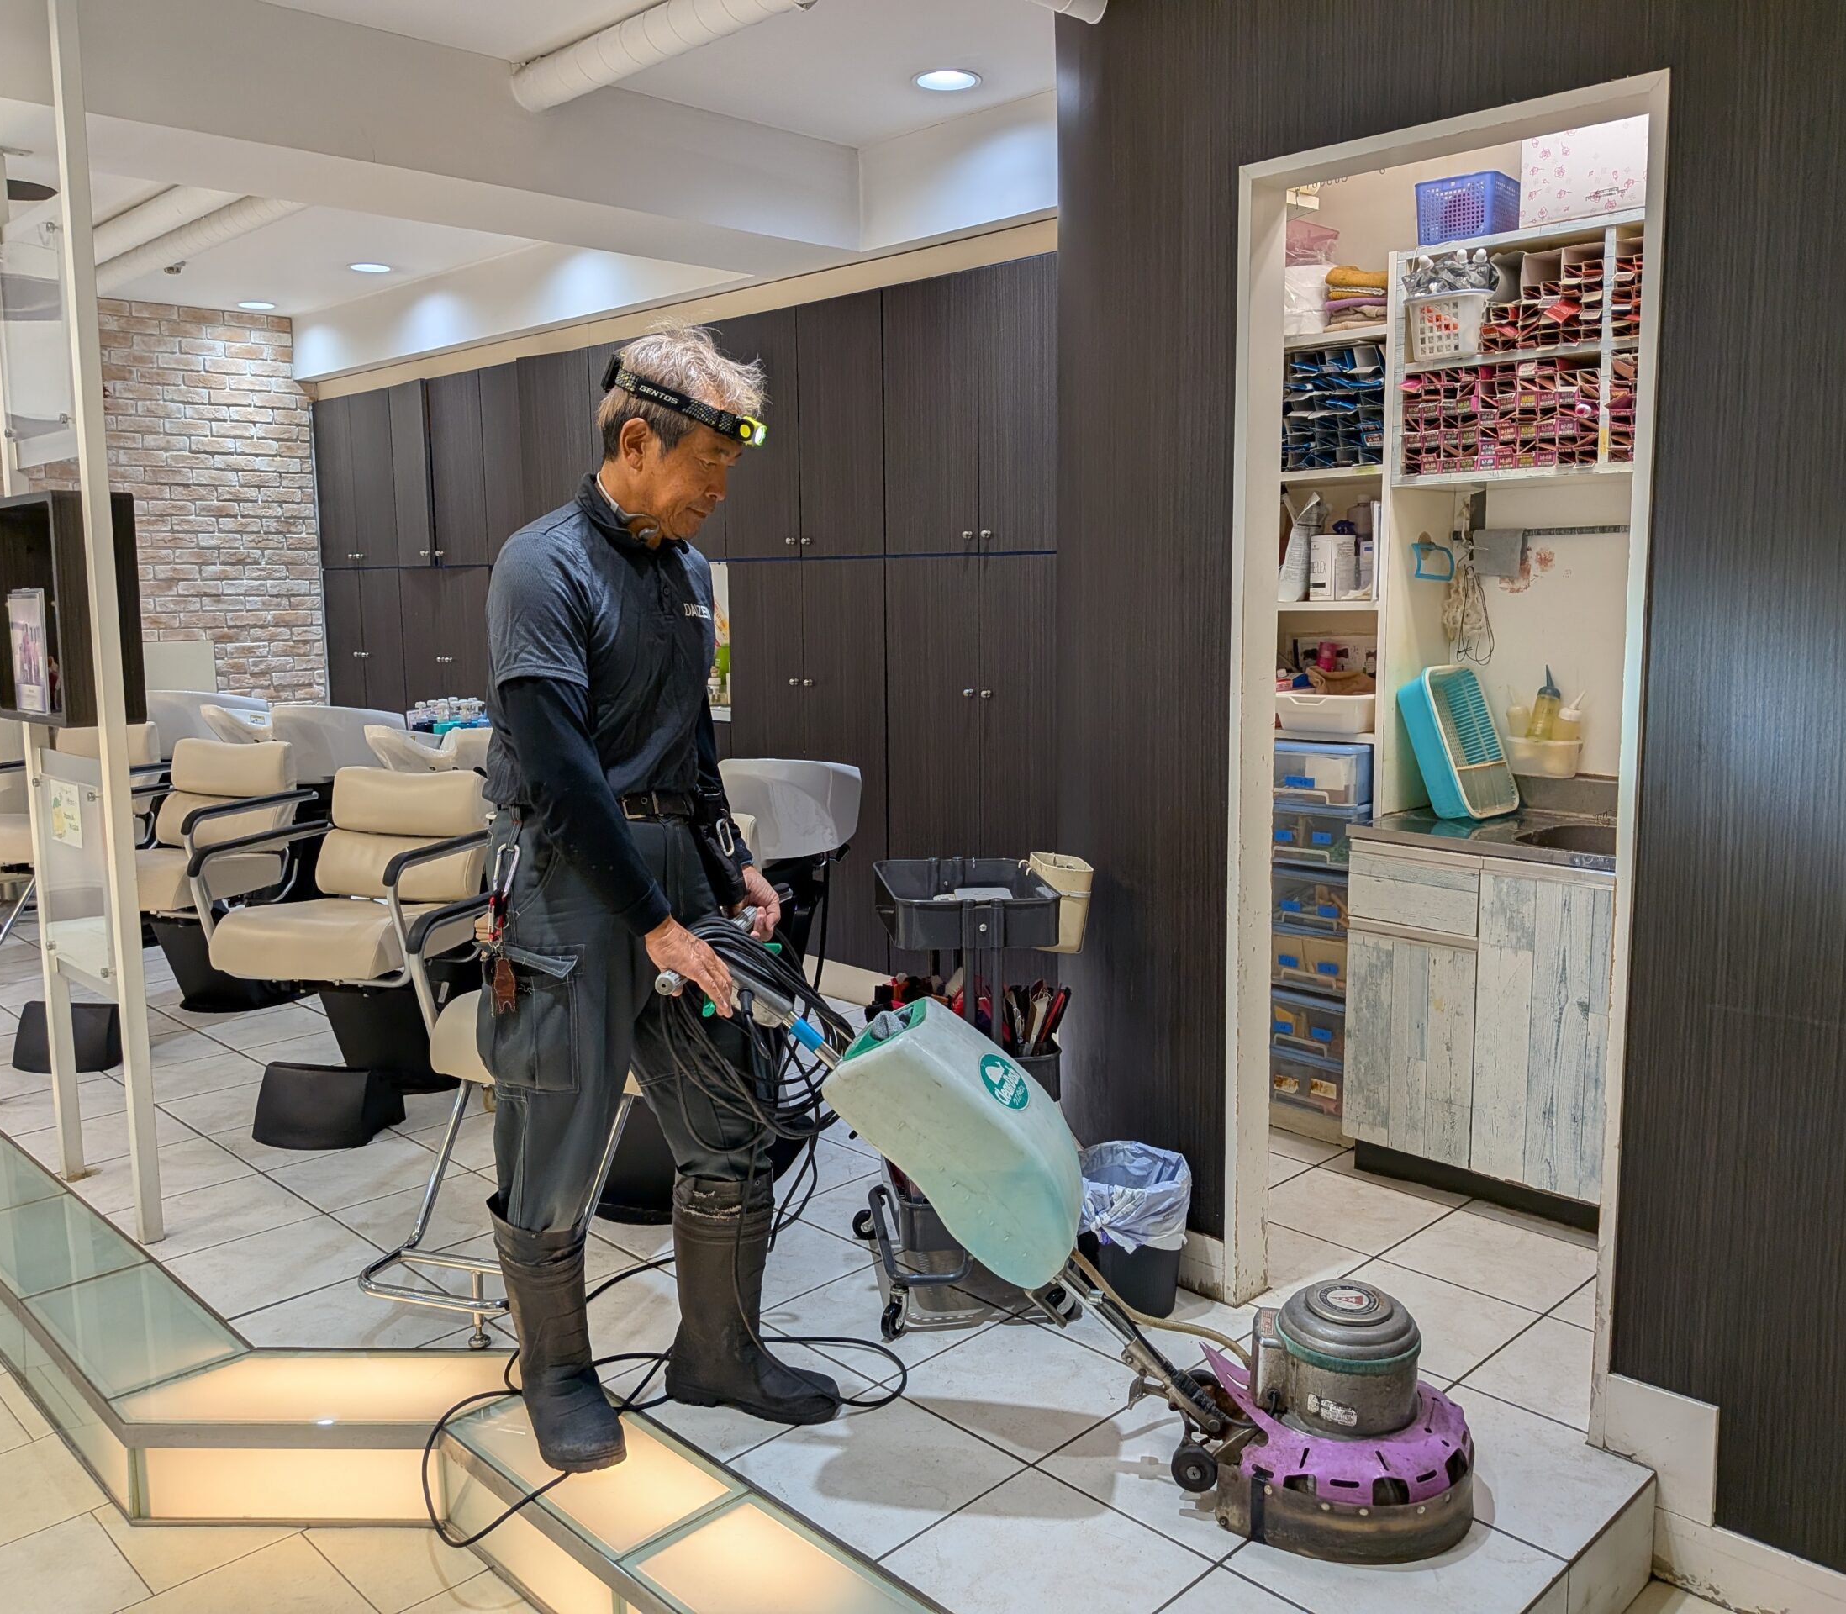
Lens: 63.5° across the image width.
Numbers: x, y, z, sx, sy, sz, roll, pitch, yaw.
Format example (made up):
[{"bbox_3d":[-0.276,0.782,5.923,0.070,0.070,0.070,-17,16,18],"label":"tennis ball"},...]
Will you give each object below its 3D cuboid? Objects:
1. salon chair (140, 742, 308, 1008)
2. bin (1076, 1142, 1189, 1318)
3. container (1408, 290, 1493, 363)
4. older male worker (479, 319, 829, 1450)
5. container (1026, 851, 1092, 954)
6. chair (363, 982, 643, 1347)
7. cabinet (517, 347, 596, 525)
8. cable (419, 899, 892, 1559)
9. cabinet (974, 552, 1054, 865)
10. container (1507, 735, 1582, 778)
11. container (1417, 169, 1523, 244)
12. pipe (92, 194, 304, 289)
[{"bbox_3d":[-2.372,0.208,4.947,0.600,0.840,0.720,3,8,26],"label":"salon chair"},{"bbox_3d":[0.385,0.788,2.761,0.235,0.265,0.235,-8,11,-44],"label":"bin"},{"bbox_3d":[1.160,-1.021,3.202,0.180,0.135,0.200,7,10,44],"label":"container"},{"bbox_3d":[-0.388,0.143,2.204,0.500,1.650,0.490,4,9,30],"label":"older male worker"},{"bbox_3d":[0.260,0.182,2.785,0.095,0.165,0.140,-1,7,-6],"label":"container"},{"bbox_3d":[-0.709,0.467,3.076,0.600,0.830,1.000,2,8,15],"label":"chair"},{"bbox_3d":[-1.317,-1.352,5.819,0.420,0.800,0.330,6,10,39],"label":"cabinet"},{"bbox_3d":[-0.401,0.605,2.376,0.750,0.950,0.620,0,7,0],"label":"cable"},{"bbox_3d":[0.399,-0.065,4.338,0.320,1.330,0.385,-8,11,-44],"label":"cabinet"},{"bbox_3d":[1.442,-0.114,3.464,0.085,0.085,0.150,-8,11,-44],"label":"container"},{"bbox_3d":[1.213,-1.275,3.246,0.230,0.130,0.178,-8,11,-44],"label":"container"},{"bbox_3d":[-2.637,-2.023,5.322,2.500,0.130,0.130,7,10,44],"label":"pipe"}]

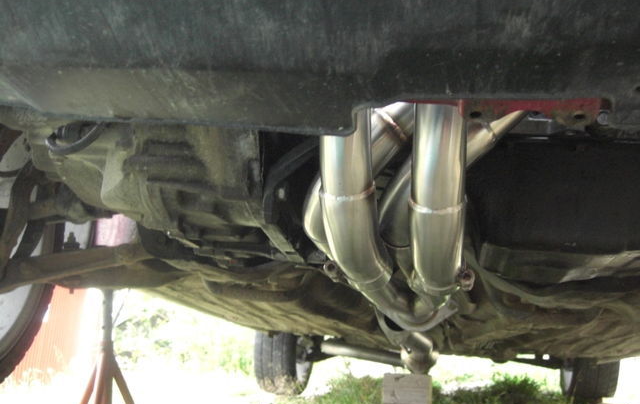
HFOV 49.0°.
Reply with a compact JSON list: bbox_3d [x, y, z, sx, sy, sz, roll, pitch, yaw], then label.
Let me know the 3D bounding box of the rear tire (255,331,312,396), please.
[{"bbox_3d":[-0.168,0.678,3.530,0.200,0.565,0.565,-2,-10,9],"label":"rear tire"}]

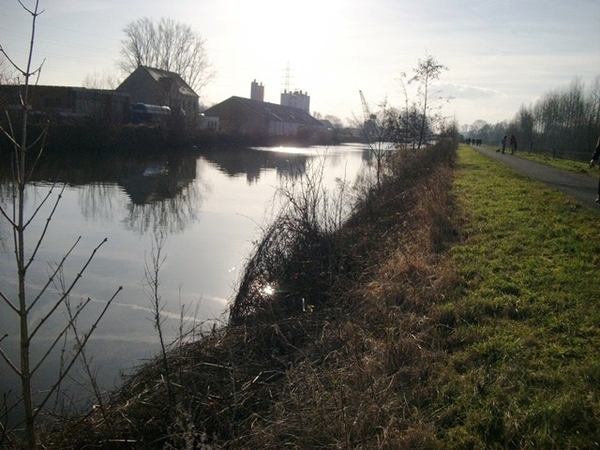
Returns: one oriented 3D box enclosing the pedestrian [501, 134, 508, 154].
[{"bbox_3d":[18.091,-7.058,49.000,0.470,1.700,0.520,2,10,-6],"label":"pedestrian"}]

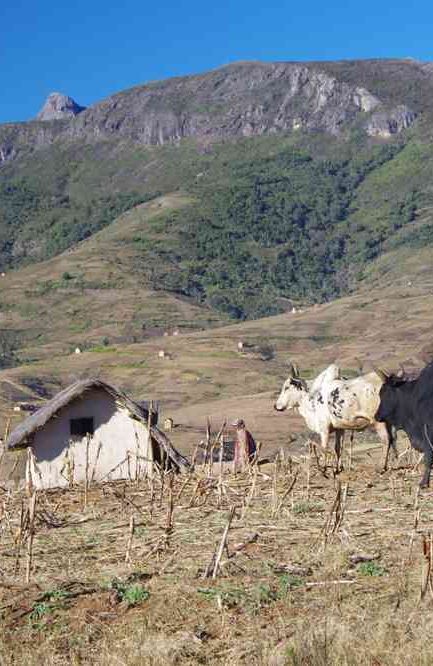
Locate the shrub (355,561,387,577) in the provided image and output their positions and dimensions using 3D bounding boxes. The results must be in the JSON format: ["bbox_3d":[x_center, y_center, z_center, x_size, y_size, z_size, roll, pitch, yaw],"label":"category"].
[{"bbox_3d":[1.036,1.573,15.200,0.210,0.095,0.180,0,0,0],"label":"shrub"}]

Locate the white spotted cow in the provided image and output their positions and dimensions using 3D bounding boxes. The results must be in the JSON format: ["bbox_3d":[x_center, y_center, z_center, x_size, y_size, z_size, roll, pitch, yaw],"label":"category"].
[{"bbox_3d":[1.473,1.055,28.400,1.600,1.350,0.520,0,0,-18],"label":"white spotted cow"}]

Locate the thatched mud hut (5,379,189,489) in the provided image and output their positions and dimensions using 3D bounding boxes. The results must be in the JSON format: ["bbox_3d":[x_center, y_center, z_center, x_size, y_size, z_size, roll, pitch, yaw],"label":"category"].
[{"bbox_3d":[-2.463,2.161,47.500,3.800,2.500,4.000,0,0,-6],"label":"thatched mud hut"}]

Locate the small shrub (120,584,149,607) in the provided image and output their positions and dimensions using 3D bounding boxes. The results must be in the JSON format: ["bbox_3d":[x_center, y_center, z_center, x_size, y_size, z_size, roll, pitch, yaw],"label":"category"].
[{"bbox_3d":[-0.486,1.558,13.500,0.180,0.120,0.170,0,0,0],"label":"small shrub"}]

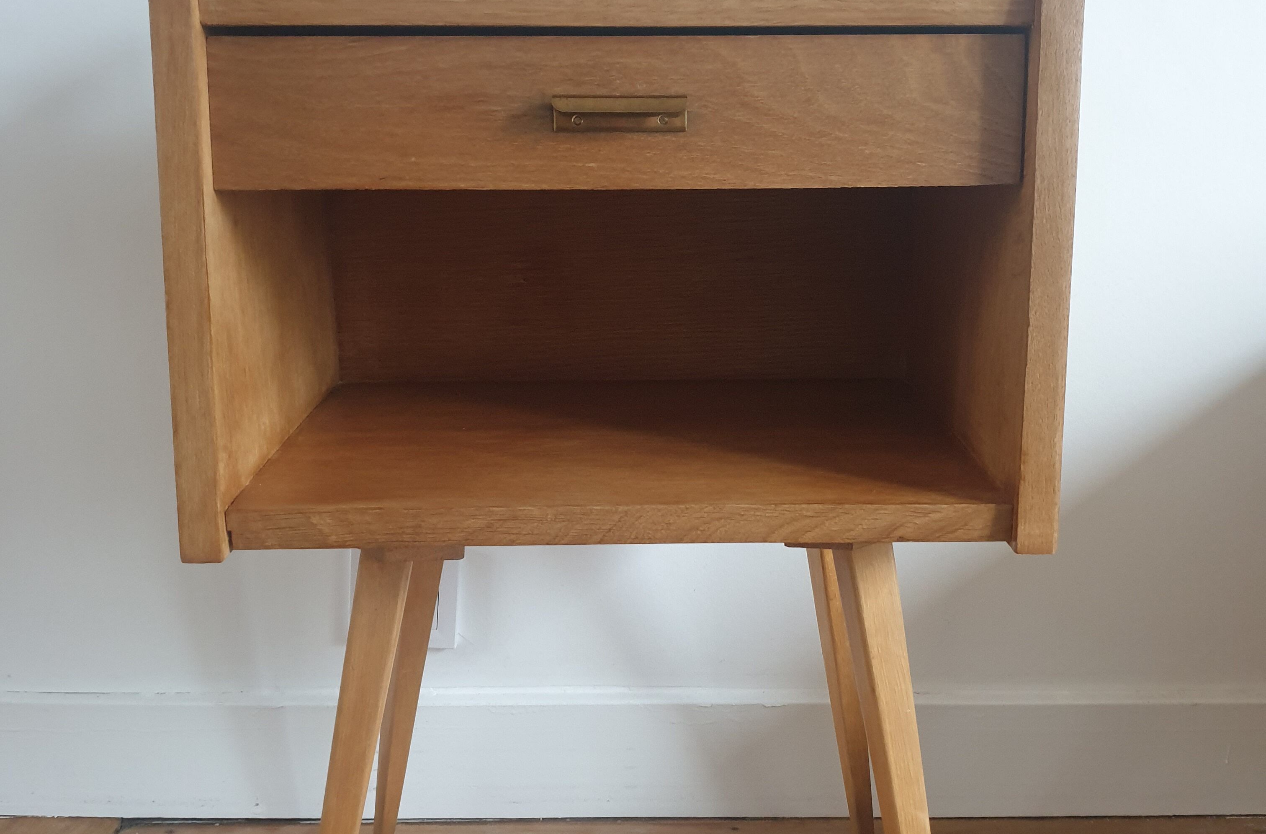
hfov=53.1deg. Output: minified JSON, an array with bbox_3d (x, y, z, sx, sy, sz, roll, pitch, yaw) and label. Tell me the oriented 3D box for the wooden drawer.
[{"bbox_3d":[-0.007,-0.168,0.685,0.377,0.070,0.225,0,15,-1],"label":"wooden drawer"}]

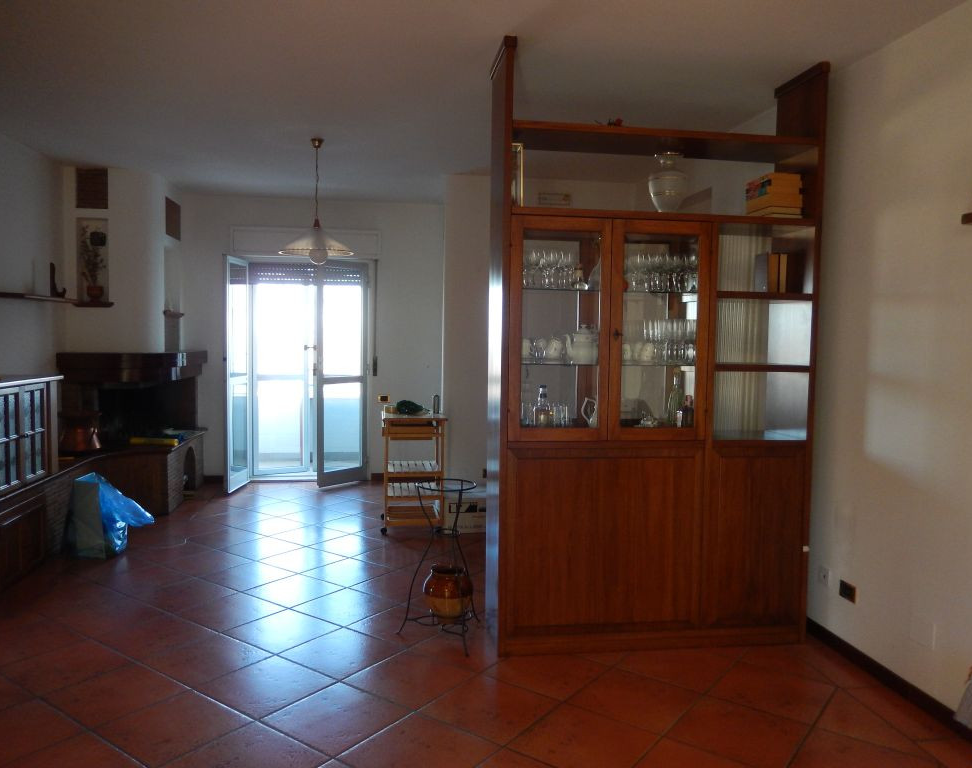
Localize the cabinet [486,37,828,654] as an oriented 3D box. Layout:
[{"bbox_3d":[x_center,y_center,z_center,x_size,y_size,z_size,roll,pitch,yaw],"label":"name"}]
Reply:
[{"bbox_3d":[0.782,-0.133,3.530,1.500,2.690,0.410,1,3,-9],"label":"cabinet"}]

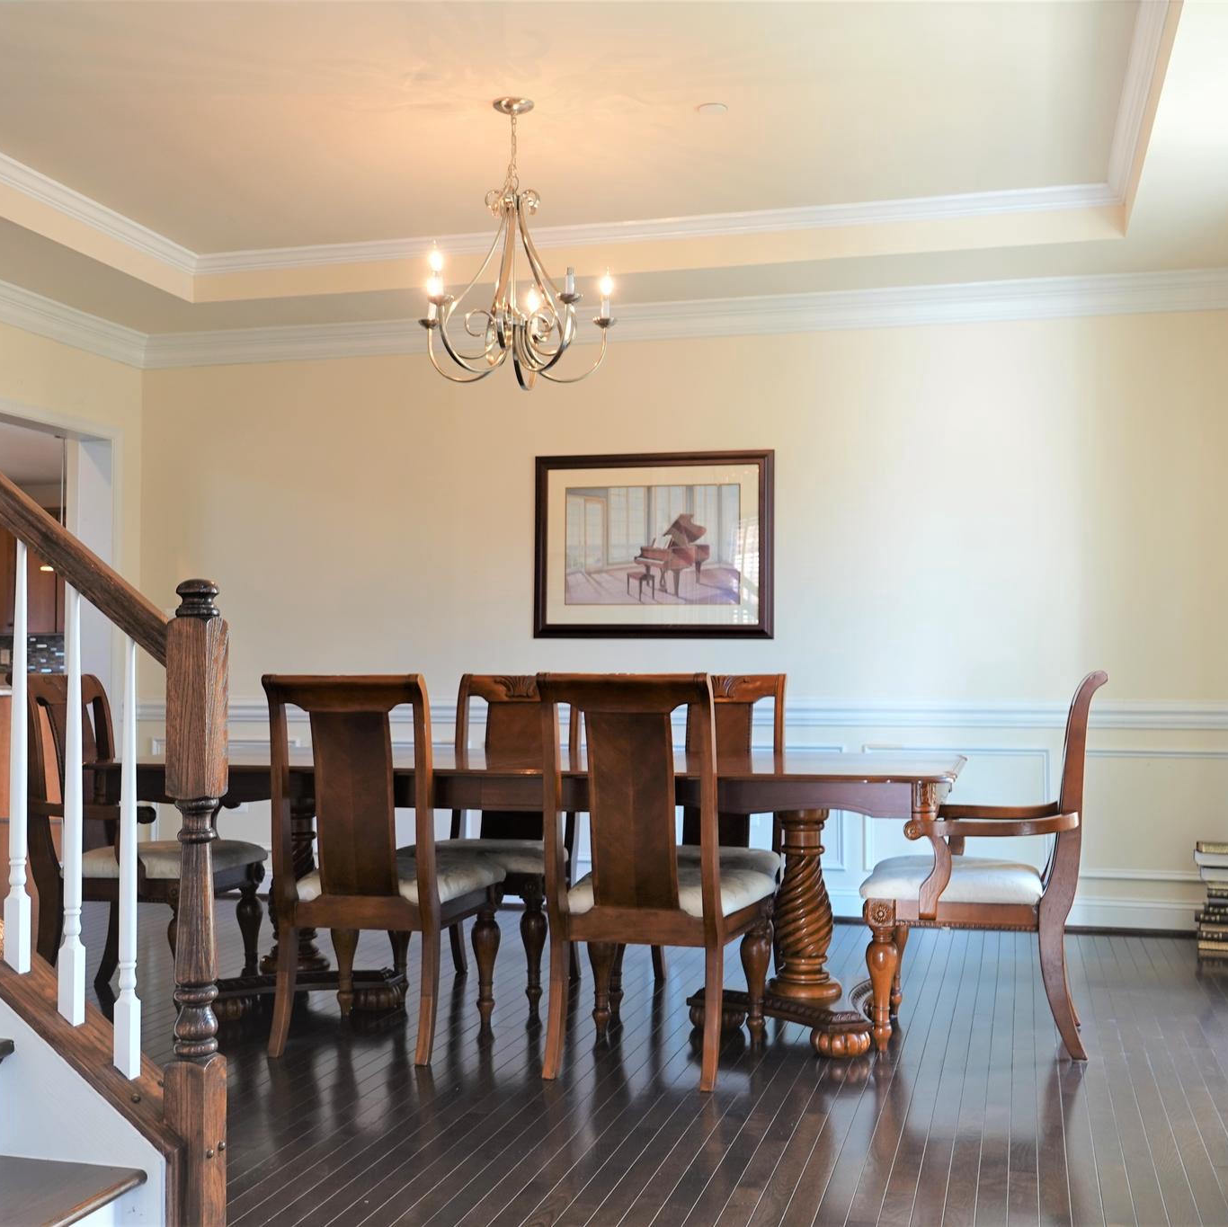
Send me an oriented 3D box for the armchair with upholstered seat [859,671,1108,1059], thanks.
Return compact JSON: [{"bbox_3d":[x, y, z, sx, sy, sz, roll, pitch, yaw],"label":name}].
[{"bbox_3d":[1.030,0.673,4.134,0.651,1.018,0.566,-1,-2,15],"label":"armchair with upholstered seat"}]

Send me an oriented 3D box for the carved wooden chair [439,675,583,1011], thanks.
[{"bbox_3d":[-0.353,0.701,4.767,0.535,1.010,0.596,-1,-2,15],"label":"carved wooden chair"}]

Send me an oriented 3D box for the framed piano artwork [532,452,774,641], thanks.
[{"bbox_3d":[0.161,-0.288,6.271,1.036,0.784,0.035,-1,-2,15],"label":"framed piano artwork"}]

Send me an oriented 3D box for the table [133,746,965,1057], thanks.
[{"bbox_3d":[-0.189,0.807,4.332,2.368,0.763,1.040,-1,-2,15],"label":"table"}]

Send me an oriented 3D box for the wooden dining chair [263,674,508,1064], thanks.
[{"bbox_3d":[-0.634,0.674,4.122,0.535,1.010,0.596,-1,-2,15],"label":"wooden dining chair"}]

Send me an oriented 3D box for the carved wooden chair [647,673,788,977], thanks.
[{"bbox_3d":[0.283,0.695,4.604,0.535,1.010,0.596,-1,-2,15],"label":"carved wooden chair"}]

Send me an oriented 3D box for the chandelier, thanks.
[{"bbox_3d":[-0.297,-1.134,4.445,0.581,0.823,0.581,0,-2,0],"label":"chandelier"}]

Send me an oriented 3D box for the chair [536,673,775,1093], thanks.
[{"bbox_3d":[0.116,0.666,3.896,0.535,1.010,0.586,-1,-2,15],"label":"chair"}]

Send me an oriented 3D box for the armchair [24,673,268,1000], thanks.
[{"bbox_3d":[-1.499,0.693,4.635,0.651,1.013,0.566,-1,-2,15],"label":"armchair"}]

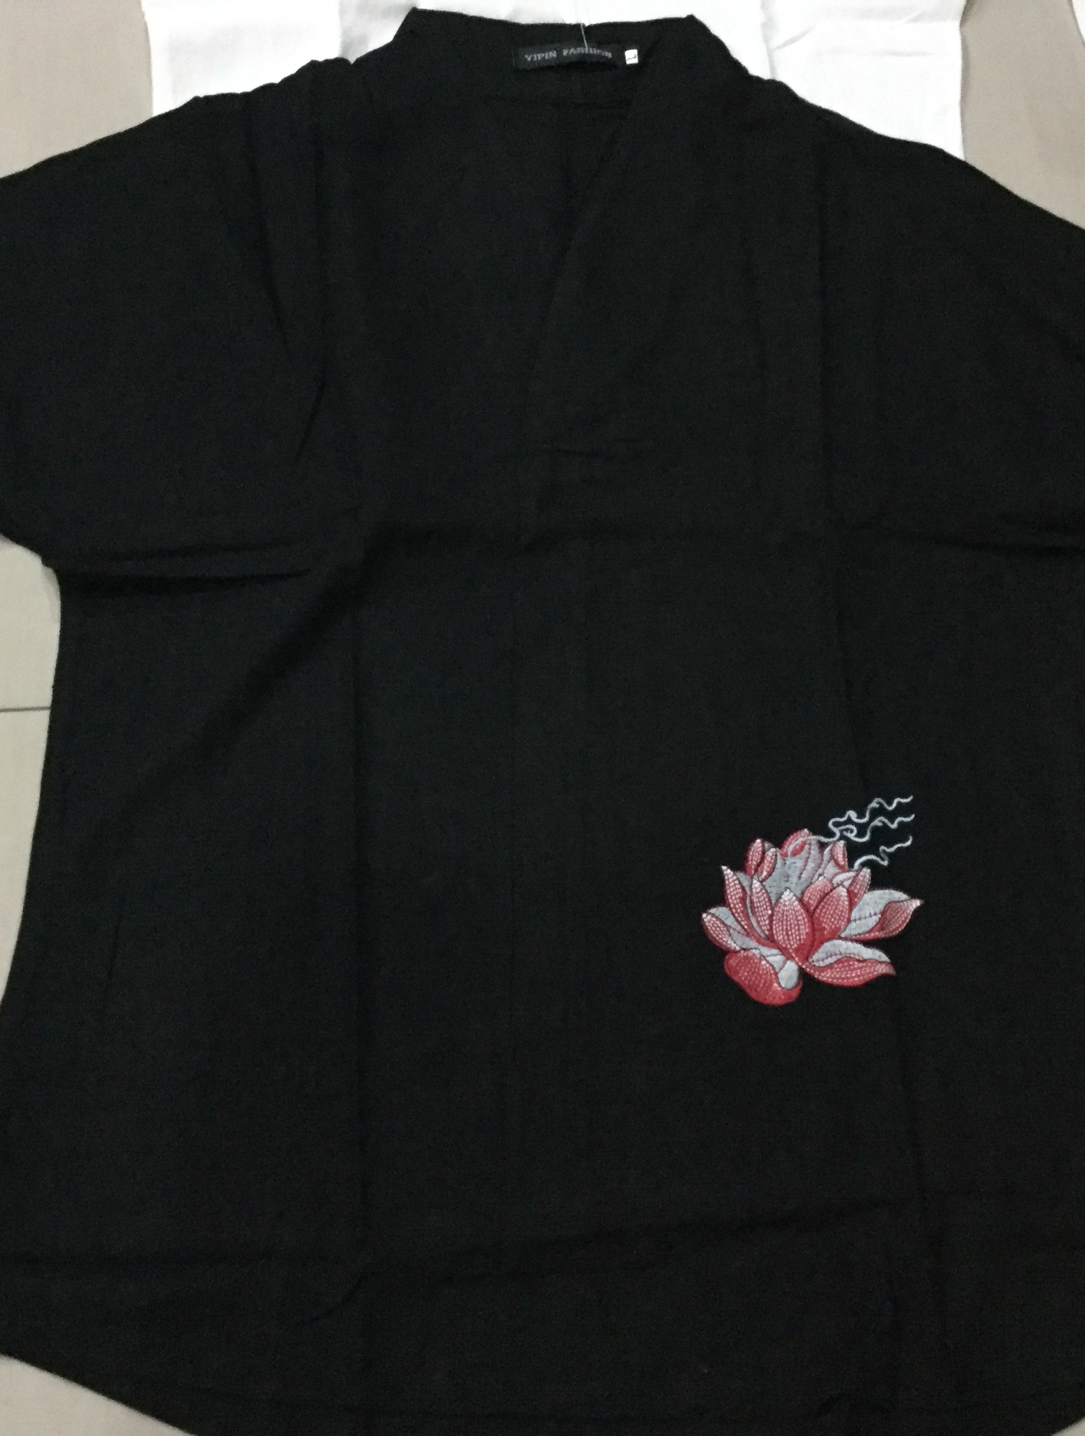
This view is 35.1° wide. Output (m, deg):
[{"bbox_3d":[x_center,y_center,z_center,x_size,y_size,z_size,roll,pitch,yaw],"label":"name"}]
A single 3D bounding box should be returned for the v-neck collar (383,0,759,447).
[{"bbox_3d":[0.011,-0.269,0.916,0.199,0.036,0.284,2,67,-4],"label":"v-neck collar"}]

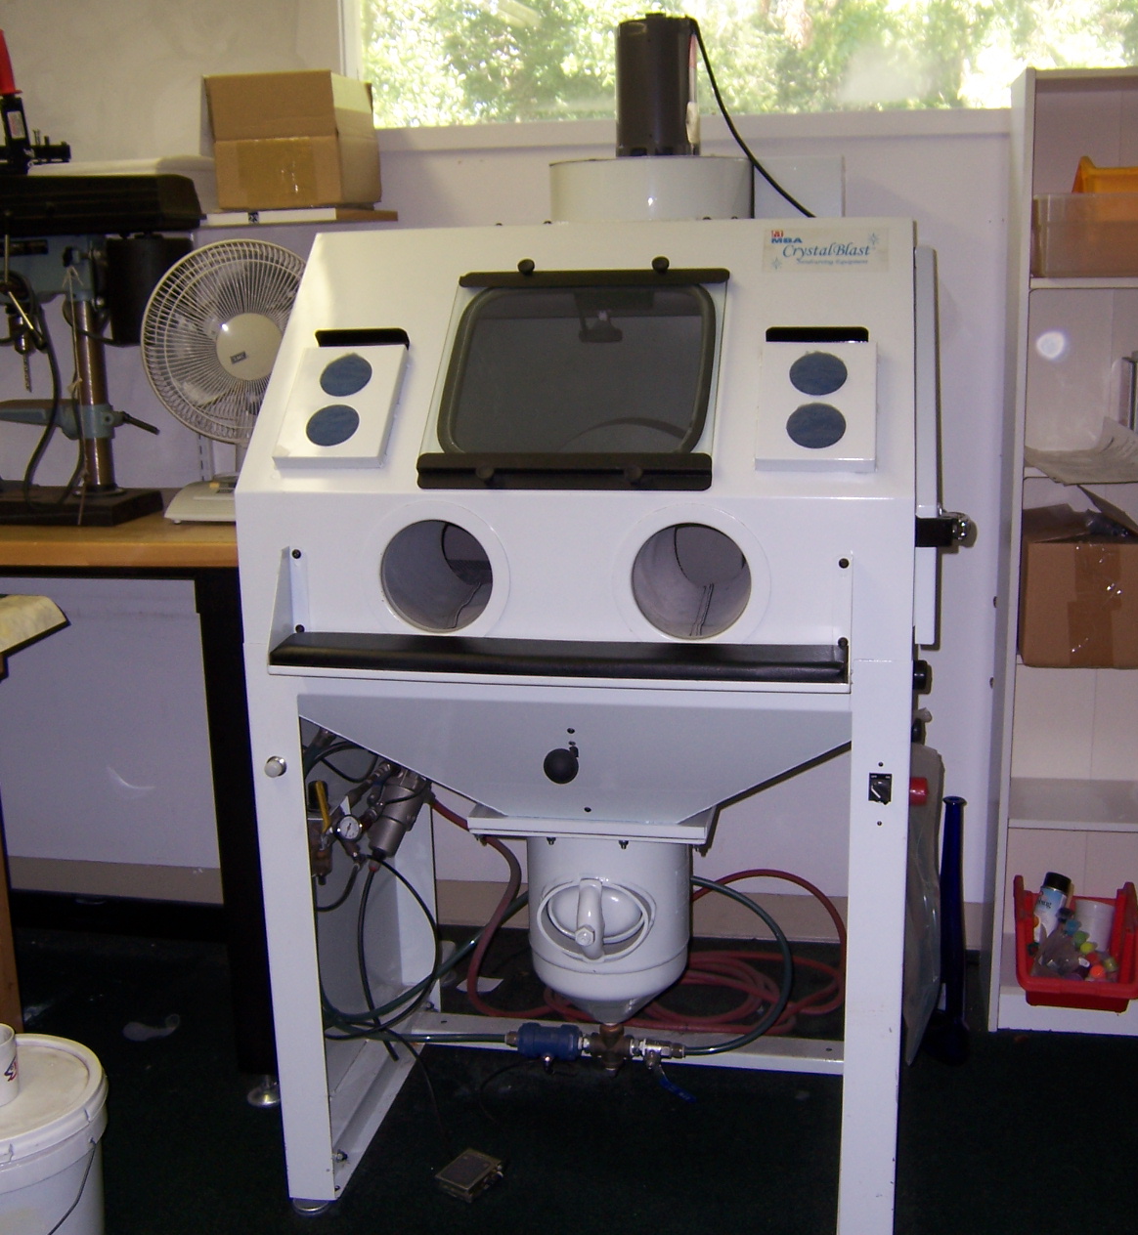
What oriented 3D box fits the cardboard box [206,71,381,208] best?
[{"bbox_3d":[-0.504,-0.870,2.670,0.238,0.228,0.235,1,14,10],"label":"cardboard box"}]

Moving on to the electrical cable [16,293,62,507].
[{"bbox_3d":[-0.886,-0.362,2.420,0.075,0.360,0.070,1,14,8],"label":"electrical cable"}]

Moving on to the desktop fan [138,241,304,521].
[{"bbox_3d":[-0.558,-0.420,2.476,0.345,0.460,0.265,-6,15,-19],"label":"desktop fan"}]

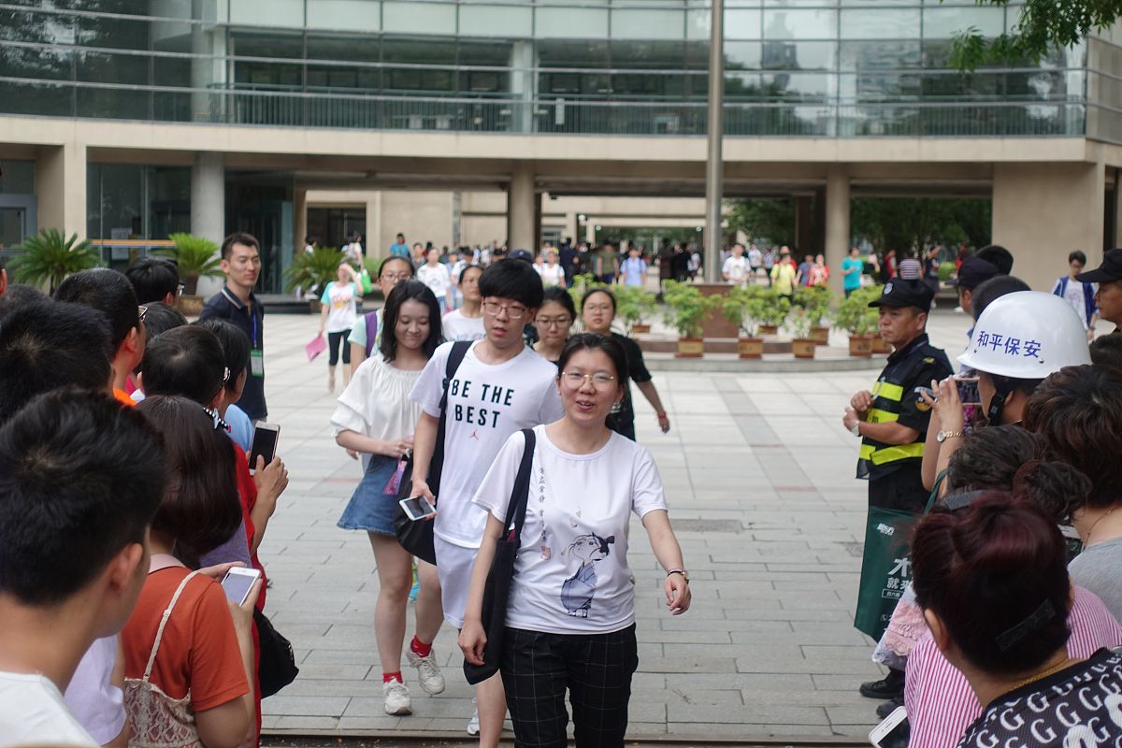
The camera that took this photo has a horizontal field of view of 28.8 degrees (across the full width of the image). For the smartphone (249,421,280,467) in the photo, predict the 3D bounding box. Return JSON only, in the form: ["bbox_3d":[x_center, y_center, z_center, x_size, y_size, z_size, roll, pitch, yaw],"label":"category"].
[{"bbox_3d":[-0.789,0.204,5.800,0.074,0.150,0.008,9,0,25],"label":"smartphone"}]

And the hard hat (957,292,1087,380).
[{"bbox_3d":[0.945,-0.081,4.450,0.285,0.170,0.235,2,4,30],"label":"hard hat"}]

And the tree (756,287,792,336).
[{"bbox_3d":[3.486,-1.007,35.600,0.580,0.860,0.560,1,3,2],"label":"tree"}]

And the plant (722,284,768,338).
[{"bbox_3d":[2.518,-0.865,29.900,0.670,0.720,0.650,0,4,0],"label":"plant"}]

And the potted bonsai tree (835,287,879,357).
[{"bbox_3d":[4.492,-0.800,33.075,0.720,1.060,0.680,1,3,0],"label":"potted bonsai tree"}]

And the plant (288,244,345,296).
[{"bbox_3d":[-5.638,-2.392,50.500,1.500,1.180,1.450,0,4,0],"label":"plant"}]

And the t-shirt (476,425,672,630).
[{"bbox_3d":[0.028,0.446,6.250,0.550,0.580,0.290,0,4,-2],"label":"t-shirt"}]

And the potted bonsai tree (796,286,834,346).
[{"bbox_3d":[4.273,-0.998,36.781,0.670,1.020,0.650,1,3,0],"label":"potted bonsai tree"}]

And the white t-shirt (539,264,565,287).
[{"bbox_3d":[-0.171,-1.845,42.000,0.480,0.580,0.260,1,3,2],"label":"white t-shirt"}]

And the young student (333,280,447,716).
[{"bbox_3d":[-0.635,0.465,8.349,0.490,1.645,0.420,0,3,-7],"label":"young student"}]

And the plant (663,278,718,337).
[{"bbox_3d":[1.788,-0.891,29.900,0.780,0.800,0.740,0,4,0],"label":"plant"}]

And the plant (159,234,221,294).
[{"bbox_3d":[-8.774,-2.594,51.500,1.620,1.500,1.550,1,3,2],"label":"plant"}]

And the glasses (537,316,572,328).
[{"bbox_3d":[-0.028,-0.218,9.150,0.145,0.045,0.130,0,9,0],"label":"glasses"}]

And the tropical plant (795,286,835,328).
[{"bbox_3d":[4.279,-1.127,36.774,0.660,0.680,0.640,1,3,0],"label":"tropical plant"}]

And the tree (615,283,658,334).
[{"bbox_3d":[1.158,-1.027,34.000,0.680,0.800,0.630,1,3,2],"label":"tree"}]

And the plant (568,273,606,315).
[{"bbox_3d":[0.399,-1.142,32.700,0.660,0.780,0.620,1,3,2],"label":"plant"}]

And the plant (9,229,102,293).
[{"bbox_3d":[-11.467,-2.556,49.500,2.050,1.500,1.950,1,3,2],"label":"plant"}]

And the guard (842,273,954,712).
[{"bbox_3d":[1.328,0.469,8.473,0.380,1.675,0.470,-1,4,-30],"label":"guard"}]

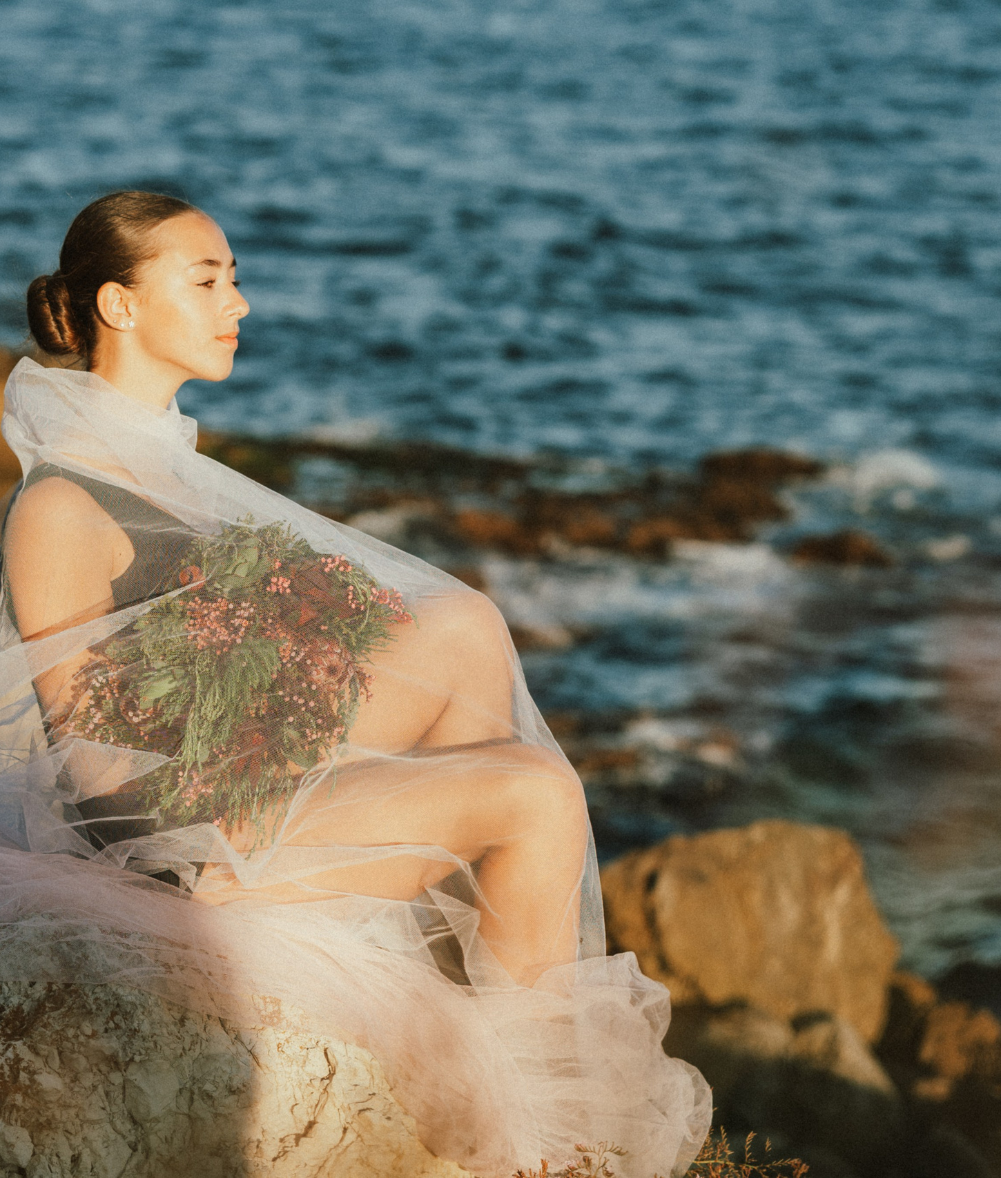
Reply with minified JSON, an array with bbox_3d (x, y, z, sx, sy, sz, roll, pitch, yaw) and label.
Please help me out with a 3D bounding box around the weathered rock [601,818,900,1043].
[{"bbox_3d":[0.545,0.763,13.700,0.670,0.500,0.500,0,12,0],"label":"weathered rock"}]

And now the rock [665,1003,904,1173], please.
[{"bbox_3d":[0.549,0.989,12.300,0.520,0.360,0.450,0,12,0],"label":"rock"}]

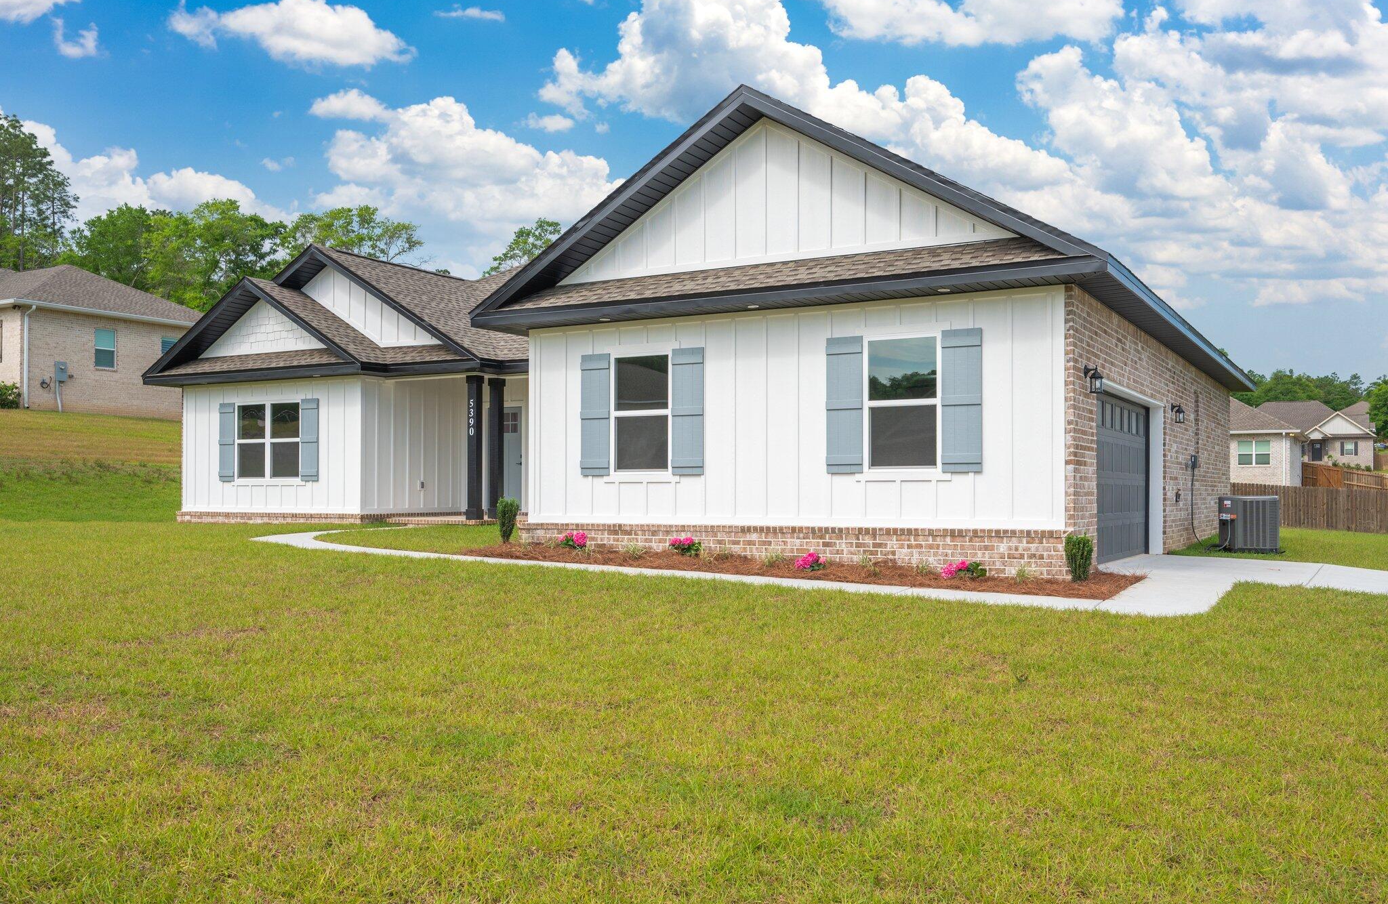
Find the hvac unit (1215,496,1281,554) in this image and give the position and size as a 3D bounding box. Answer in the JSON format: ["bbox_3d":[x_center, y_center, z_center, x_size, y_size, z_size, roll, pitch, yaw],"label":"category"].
[{"bbox_3d":[8.787,1.144,18.299,0.810,0.869,0.810,-1,-2,30],"label":"hvac unit"}]

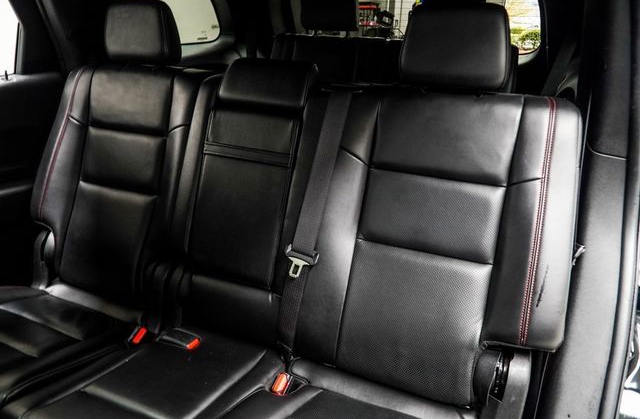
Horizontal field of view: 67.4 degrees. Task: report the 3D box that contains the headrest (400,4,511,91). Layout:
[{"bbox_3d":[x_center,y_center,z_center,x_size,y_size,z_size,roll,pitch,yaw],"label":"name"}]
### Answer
[{"bbox_3d":[0.264,-0.314,0.940,0.207,0.157,0.110,11,15,22],"label":"headrest"}]

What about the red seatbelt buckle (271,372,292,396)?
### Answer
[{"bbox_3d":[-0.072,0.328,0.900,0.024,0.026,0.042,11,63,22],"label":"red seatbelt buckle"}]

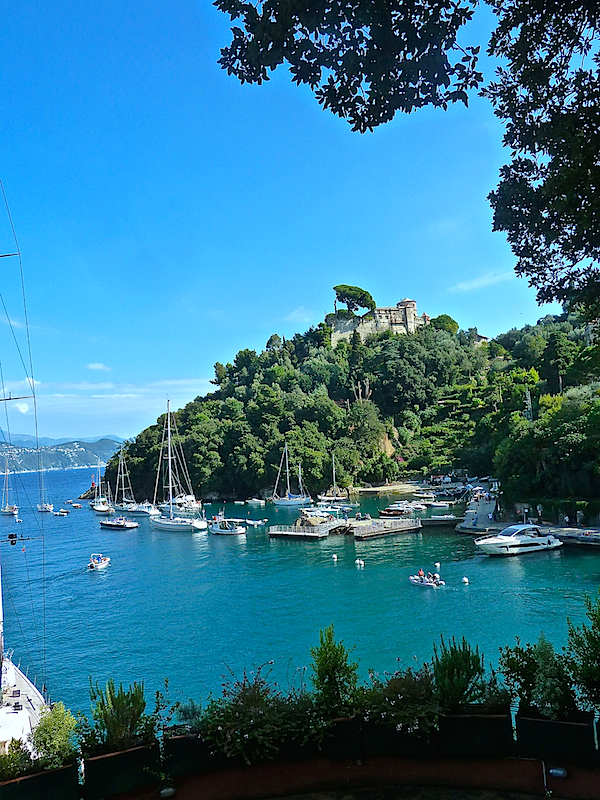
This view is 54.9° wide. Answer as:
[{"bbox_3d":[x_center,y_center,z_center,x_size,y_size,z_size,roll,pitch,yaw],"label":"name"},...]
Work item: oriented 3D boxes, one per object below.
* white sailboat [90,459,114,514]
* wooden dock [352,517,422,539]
[{"bbox_3d":[-65.706,29.085,192.563,3.700,17.800,12.200,0,-6,-28],"label":"white sailboat"},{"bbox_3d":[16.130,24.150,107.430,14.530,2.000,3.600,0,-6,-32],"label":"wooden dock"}]

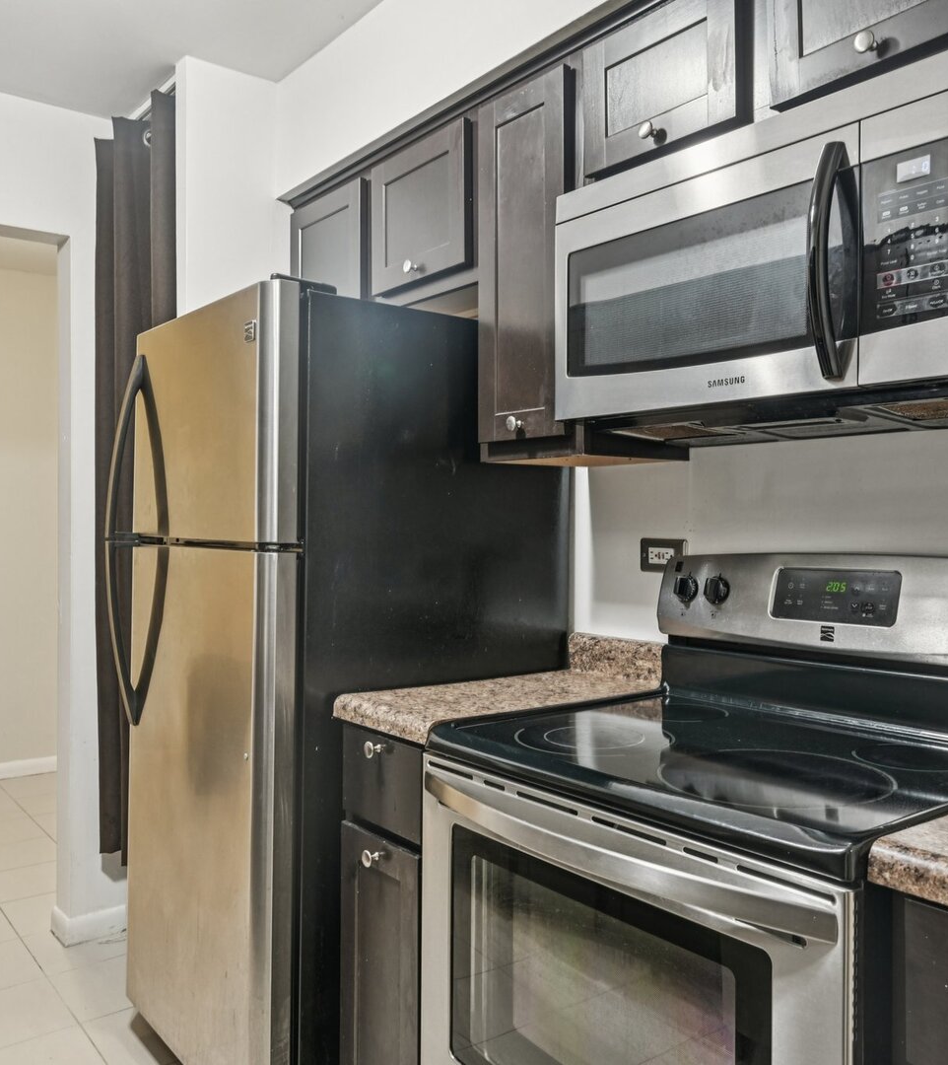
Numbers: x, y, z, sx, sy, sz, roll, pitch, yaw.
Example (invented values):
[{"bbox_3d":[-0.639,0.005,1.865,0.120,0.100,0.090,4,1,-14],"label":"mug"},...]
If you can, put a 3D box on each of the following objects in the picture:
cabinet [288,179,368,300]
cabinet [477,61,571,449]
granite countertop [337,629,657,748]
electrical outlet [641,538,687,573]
[{"bbox_3d":[-0.291,-0.758,2.525,0.315,0.322,0.368,0,0,-40],"label":"cabinet"},{"bbox_3d":[0.215,-0.546,1.921,0.315,0.738,0.270,0,0,-40],"label":"cabinet"},{"bbox_3d":[0.074,0.299,1.827,0.655,0.123,0.303,0,0,-40],"label":"granite countertop"},{"bbox_3d":[0.411,0.049,1.927,0.013,0.072,0.120,0,0,-40],"label":"electrical outlet"}]

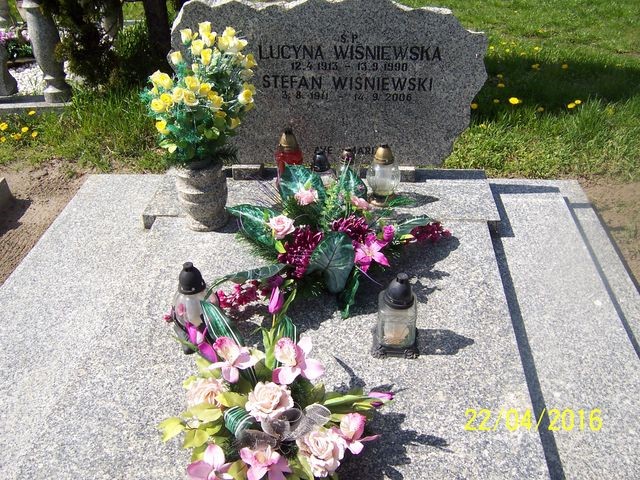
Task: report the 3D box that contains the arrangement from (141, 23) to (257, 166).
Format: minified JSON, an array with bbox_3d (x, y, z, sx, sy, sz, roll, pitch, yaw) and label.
[{"bbox_3d":[-0.358,-0.399,1.783,0.330,0.410,0.290,1,34,6],"label":"arrangement"}]

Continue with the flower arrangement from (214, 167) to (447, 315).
[{"bbox_3d":[0.032,-0.011,1.667,0.650,0.270,0.450,1,34,6],"label":"flower arrangement"}]

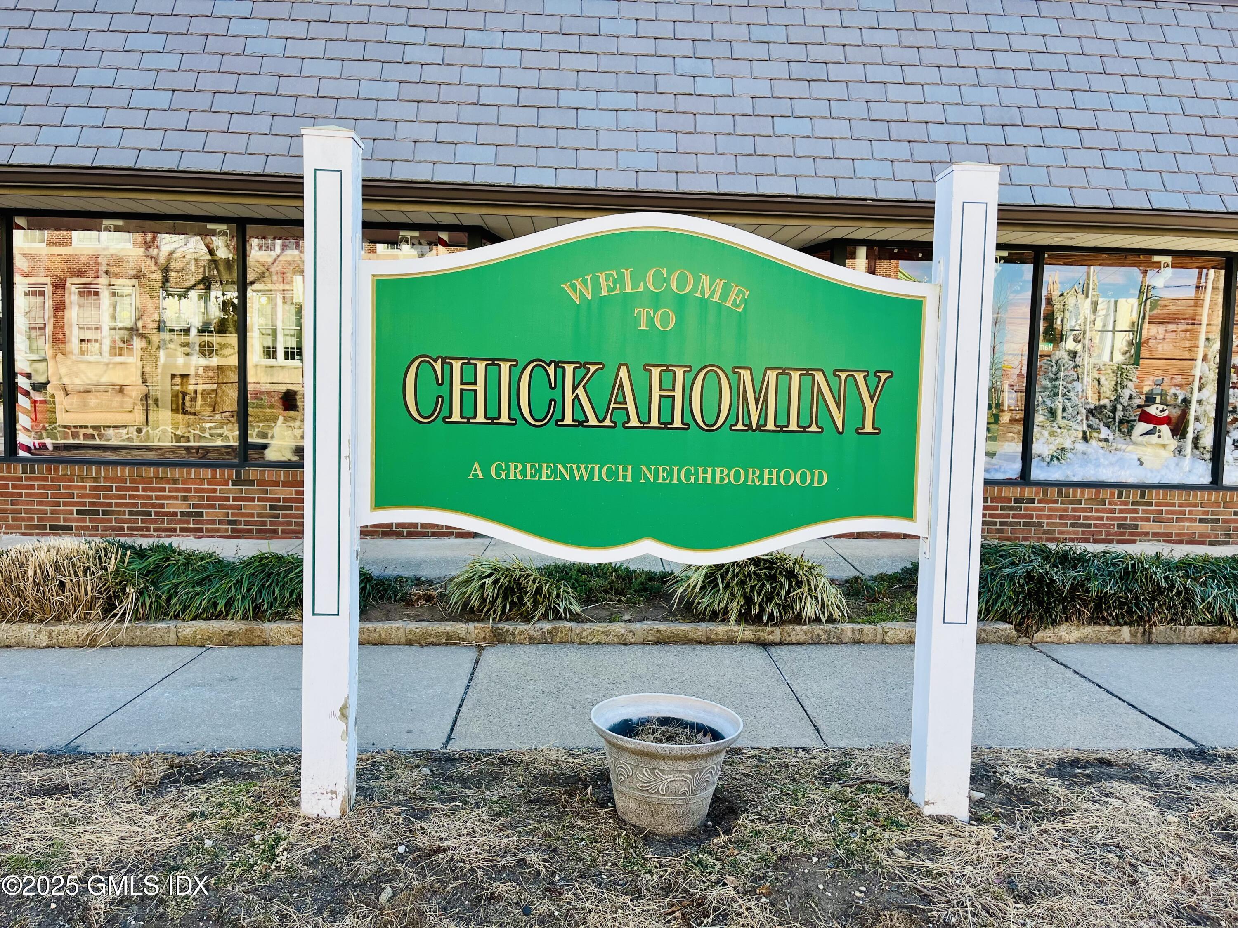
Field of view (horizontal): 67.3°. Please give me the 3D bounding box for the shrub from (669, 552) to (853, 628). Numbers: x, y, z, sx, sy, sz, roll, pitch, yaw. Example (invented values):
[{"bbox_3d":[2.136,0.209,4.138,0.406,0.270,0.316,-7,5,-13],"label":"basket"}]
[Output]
[{"bbox_3d":[0.852,0.704,5.669,1.111,0.343,0.850,1,4,-2],"label":"shrub"}]

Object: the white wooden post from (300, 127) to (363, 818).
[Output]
[{"bbox_3d":[-0.963,0.039,3.117,0.168,2.299,0.168,1,4,-4],"label":"white wooden post"}]

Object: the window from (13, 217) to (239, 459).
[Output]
[{"bbox_3d":[-4.055,-1.020,7.664,1.794,1.957,0.100,1,4,-3],"label":"window"}]

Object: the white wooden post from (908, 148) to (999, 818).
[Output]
[{"bbox_3d":[1.169,0.106,3.268,0.168,2.292,0.168,1,4,-4],"label":"white wooden post"}]

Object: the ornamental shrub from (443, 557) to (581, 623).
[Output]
[{"bbox_3d":[-0.643,0.706,5.590,0.833,0.293,0.700,1,4,-2],"label":"ornamental shrub"}]

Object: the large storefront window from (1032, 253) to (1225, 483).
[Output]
[{"bbox_3d":[4.434,-0.816,8.093,1.619,1.972,0.100,1,4,-3],"label":"large storefront window"}]

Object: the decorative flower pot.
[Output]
[{"bbox_3d":[0.161,1.044,3.217,0.521,0.338,0.521,1,4,0],"label":"decorative flower pot"}]

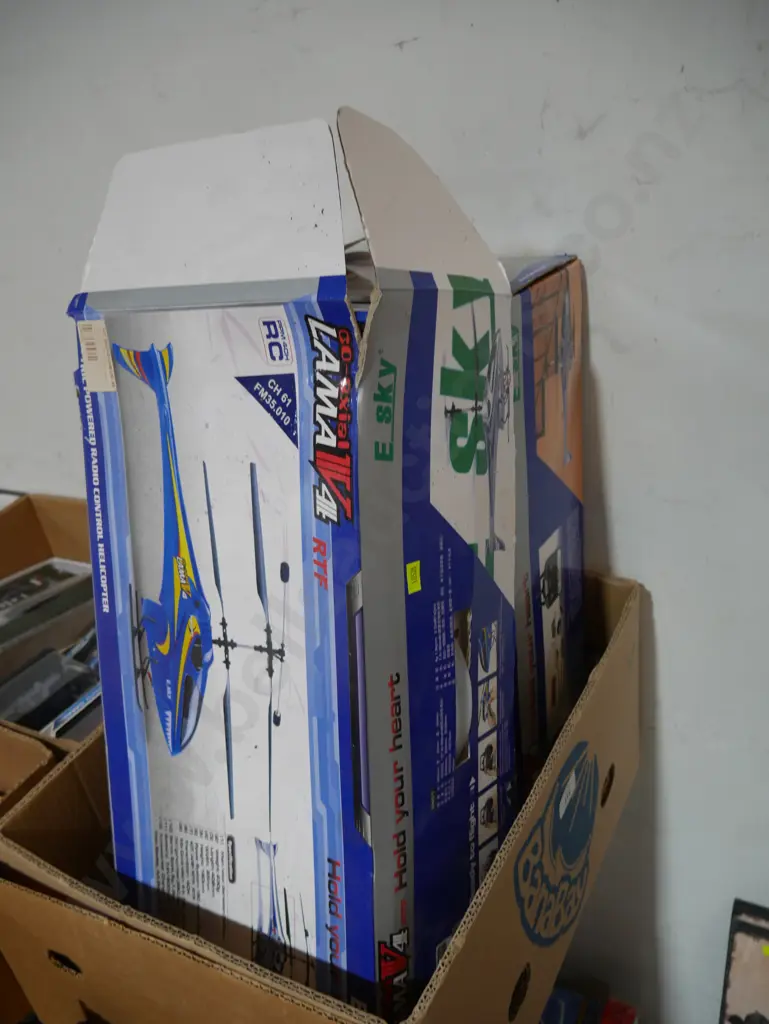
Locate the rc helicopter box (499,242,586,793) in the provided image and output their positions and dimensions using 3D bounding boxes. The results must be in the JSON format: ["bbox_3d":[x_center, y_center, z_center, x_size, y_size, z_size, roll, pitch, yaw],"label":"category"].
[{"bbox_3d":[0.041,0.058,0.846,0.275,0.578,0.173,9,29,30],"label":"rc helicopter box"}]

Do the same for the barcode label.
[{"bbox_3d":[-0.223,-0.120,0.643,0.029,0.055,0.002,8,23,26],"label":"barcode label"}]

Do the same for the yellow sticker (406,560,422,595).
[{"bbox_3d":[0.022,0.049,0.617,0.002,0.023,0.015,10,21,40],"label":"yellow sticker"}]

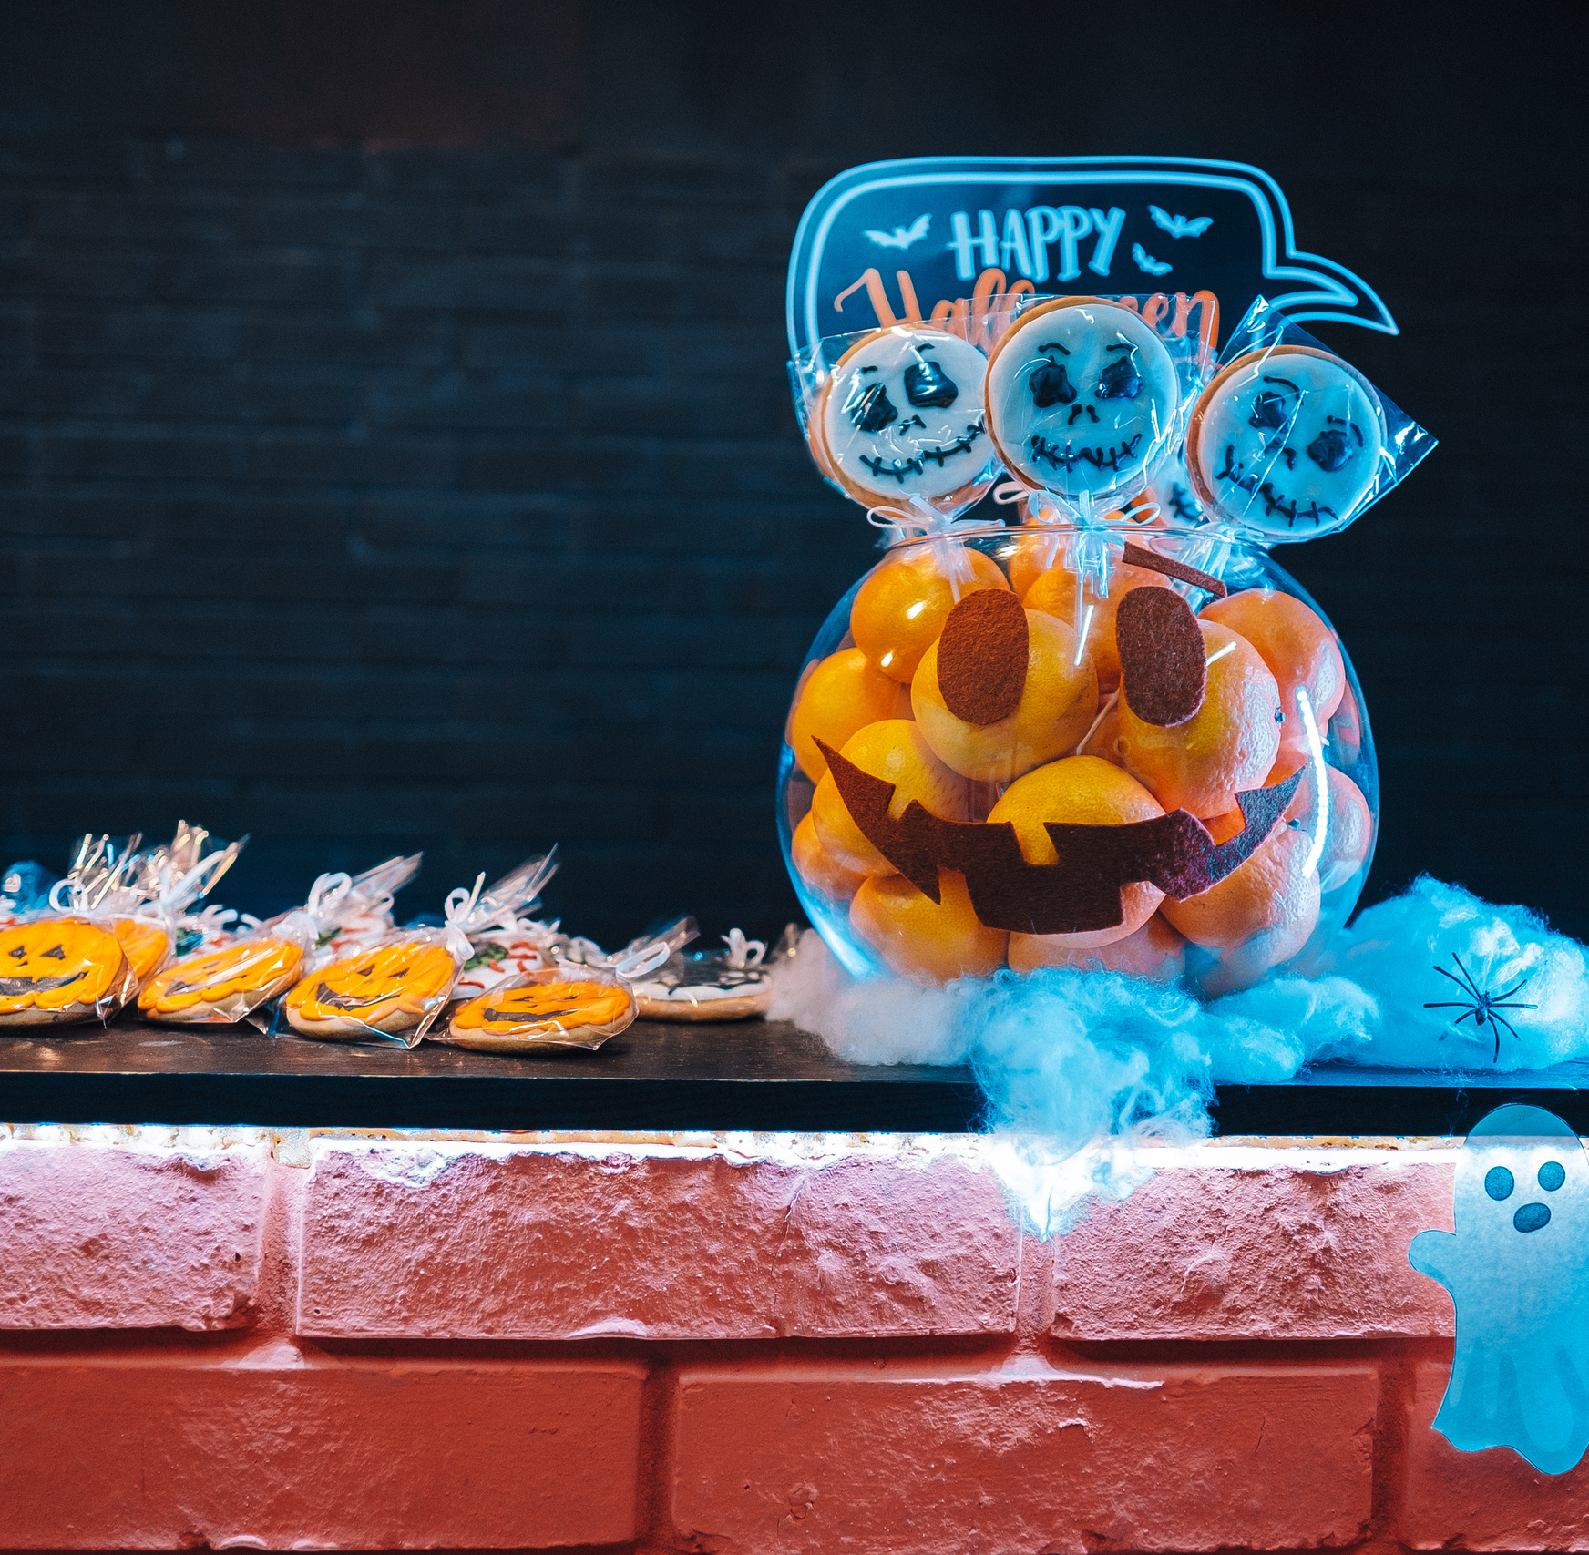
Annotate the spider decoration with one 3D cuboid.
[{"bbox_3d":[0.254,0.085,0.575,0.041,0.042,0.011,6,-35,7],"label":"spider decoration"}]

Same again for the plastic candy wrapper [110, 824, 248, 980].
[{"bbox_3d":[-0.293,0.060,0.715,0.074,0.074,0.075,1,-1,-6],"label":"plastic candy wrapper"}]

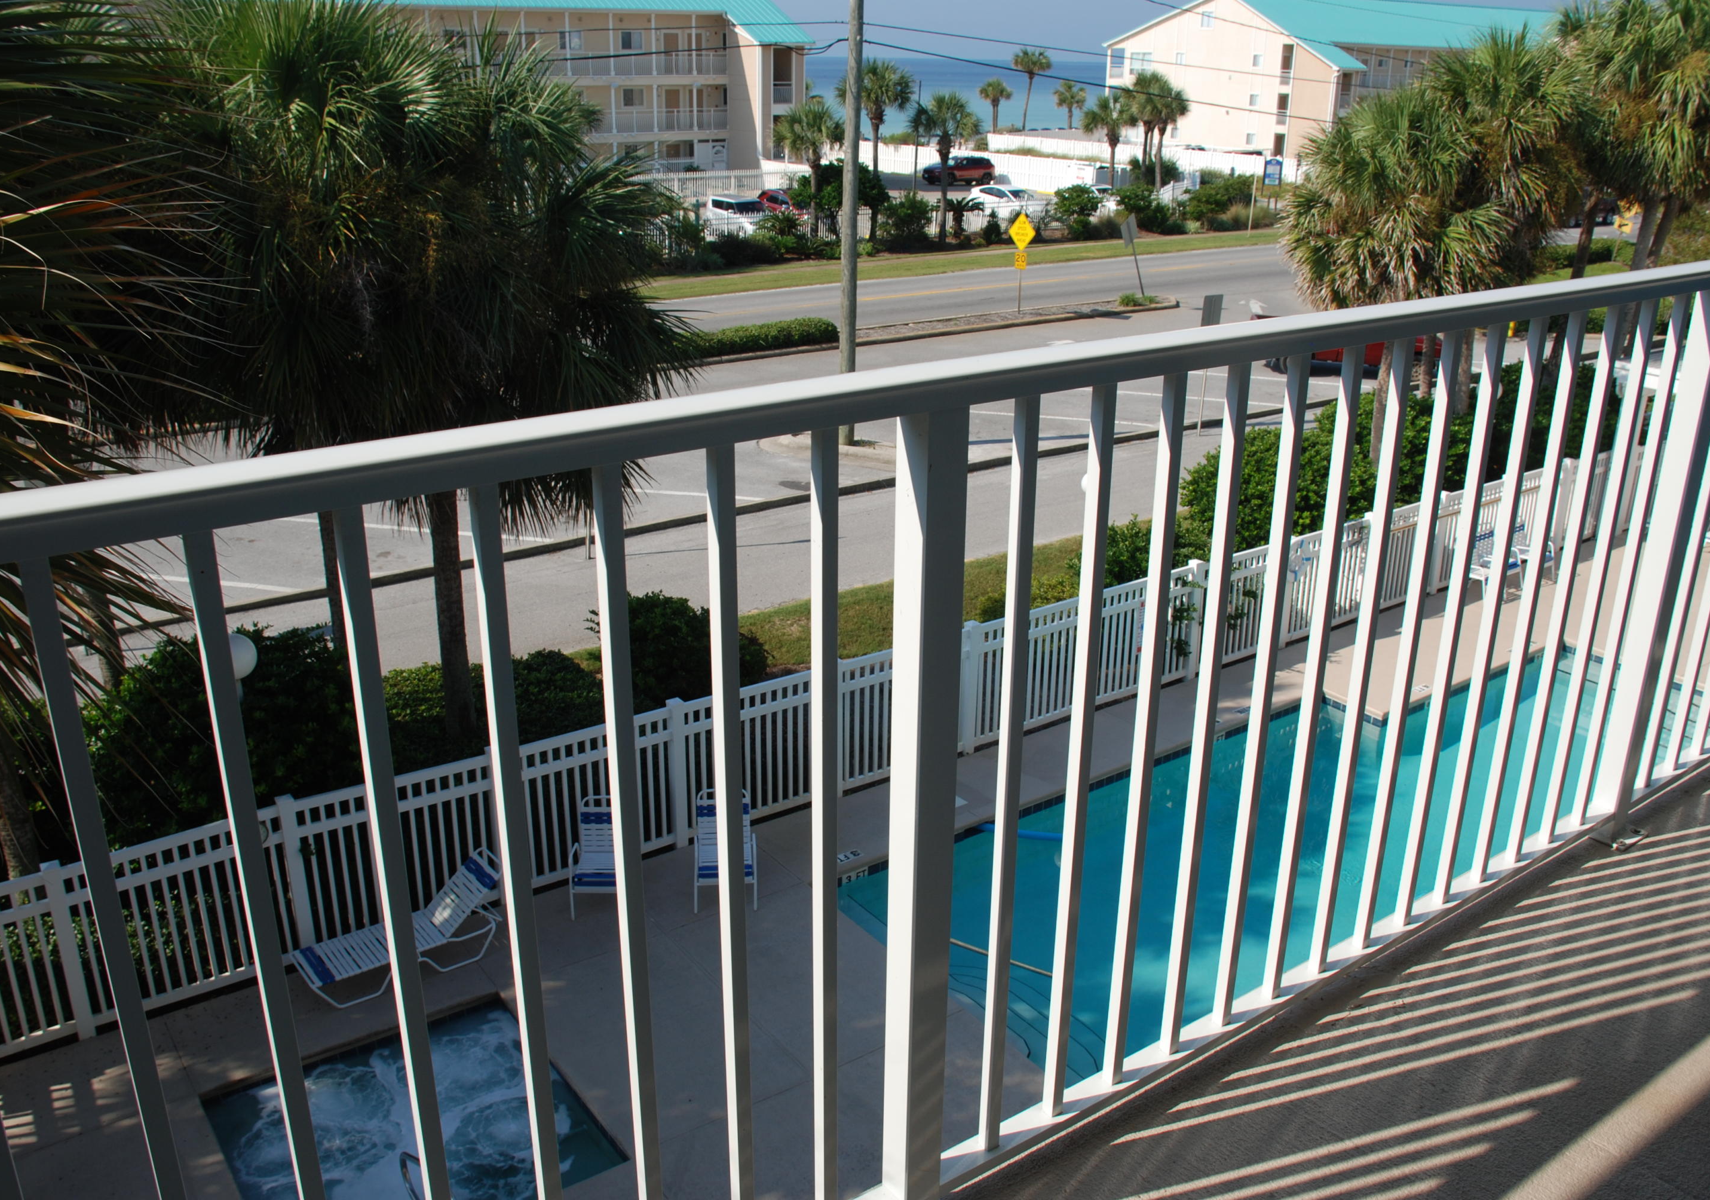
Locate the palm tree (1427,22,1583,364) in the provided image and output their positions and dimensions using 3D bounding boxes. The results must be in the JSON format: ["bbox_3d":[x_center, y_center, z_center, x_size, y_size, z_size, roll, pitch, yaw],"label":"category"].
[{"bbox_3d":[11.554,-6.256,27.570,3.100,7.845,3.100,9,21,21],"label":"palm tree"}]

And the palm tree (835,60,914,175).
[{"bbox_3d":[0.780,-17.721,59.525,3.200,7.000,3.200,1,20,0],"label":"palm tree"}]

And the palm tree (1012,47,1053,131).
[{"bbox_3d":[14.586,-41.544,123.132,3.300,7.500,3.200,3,20,6],"label":"palm tree"}]

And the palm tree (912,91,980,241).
[{"bbox_3d":[3.740,-17.604,61.093,2.975,5.974,2.975,2,20,3],"label":"palm tree"}]

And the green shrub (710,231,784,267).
[{"bbox_3d":[-4.064,-13.204,55.924,2.514,1.000,2.000,-1,20,-4],"label":"green shrub"}]

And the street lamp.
[{"bbox_3d":[-4.973,1.633,12.381,0.400,2.900,0.400,-8,22,-23],"label":"street lamp"}]

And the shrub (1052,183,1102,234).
[{"bbox_3d":[9.757,-16.899,65.019,2.192,2.150,2.192,4,20,8],"label":"shrub"}]

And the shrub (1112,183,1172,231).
[{"bbox_3d":[12.944,-17.725,67.428,2.700,2.000,2.400,5,20,10],"label":"shrub"}]

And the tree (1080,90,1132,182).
[{"bbox_3d":[14.797,-26.020,85.391,3.198,5.501,3.198,4,20,9],"label":"tree"}]

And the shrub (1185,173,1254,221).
[{"bbox_3d":[17.819,-19.739,73.049,3.400,2.100,2.700,6,20,12],"label":"shrub"}]

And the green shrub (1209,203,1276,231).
[{"bbox_3d":[17.688,-17.540,68.317,3.000,1.200,2.000,6,21,13],"label":"green shrub"}]

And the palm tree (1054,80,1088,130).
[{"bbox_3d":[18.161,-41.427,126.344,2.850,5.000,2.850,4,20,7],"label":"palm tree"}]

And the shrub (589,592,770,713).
[{"bbox_3d":[-1.816,0.836,15.960,1.900,1.850,1.800,-1,20,-7],"label":"shrub"}]

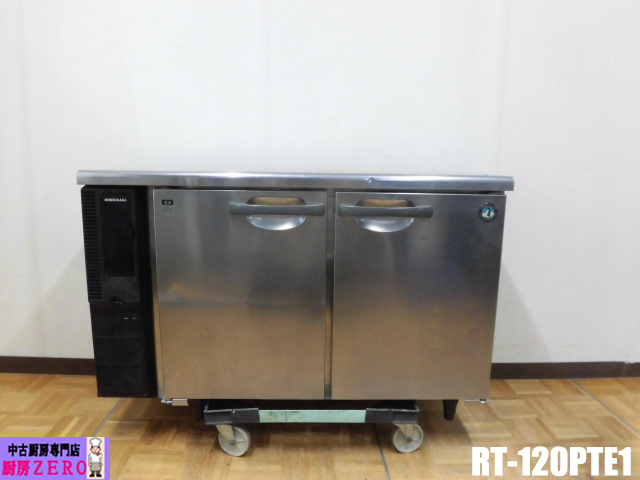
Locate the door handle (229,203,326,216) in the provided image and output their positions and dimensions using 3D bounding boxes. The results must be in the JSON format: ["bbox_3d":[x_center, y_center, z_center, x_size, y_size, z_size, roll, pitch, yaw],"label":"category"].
[{"bbox_3d":[-0.116,-0.082,1.210,0.263,0.033,0.034,1,9,-1],"label":"door handle"}]

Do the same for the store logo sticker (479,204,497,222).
[{"bbox_3d":[0.466,-0.074,1.234,0.049,0.050,0.004,1,9,-1],"label":"store logo sticker"}]

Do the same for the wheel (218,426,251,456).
[{"bbox_3d":[-0.251,0.593,1.312,0.096,0.096,0.030,4,9,18],"label":"wheel"}]

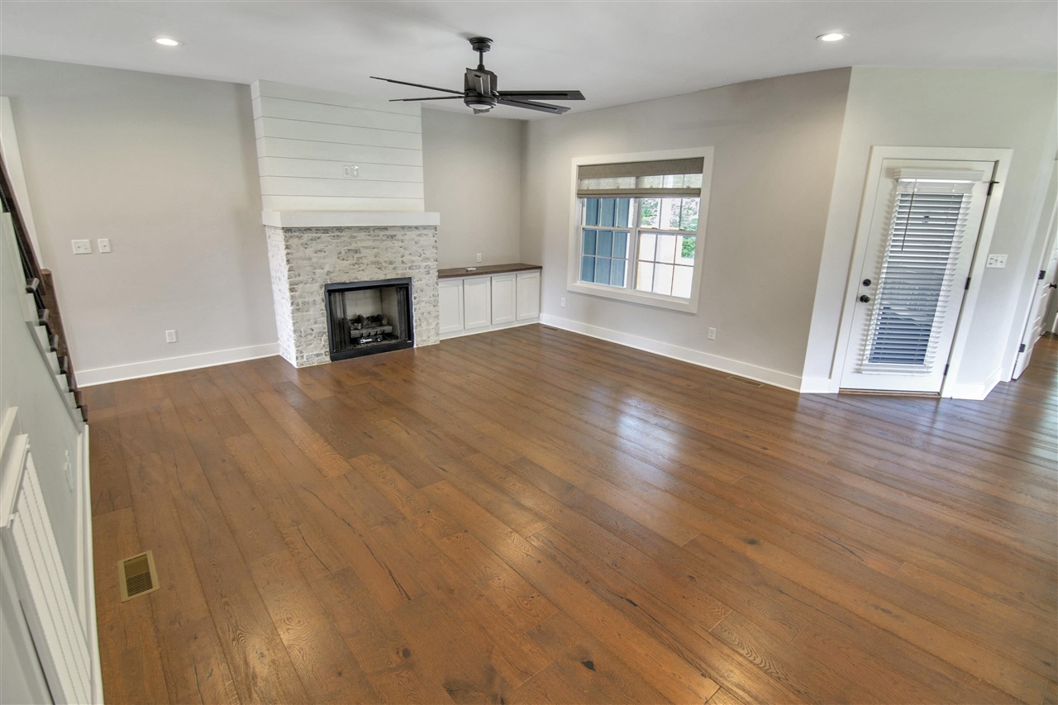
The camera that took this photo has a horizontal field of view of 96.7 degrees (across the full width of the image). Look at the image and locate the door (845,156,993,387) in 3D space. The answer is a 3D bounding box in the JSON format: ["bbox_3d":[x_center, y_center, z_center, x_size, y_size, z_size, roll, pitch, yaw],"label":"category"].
[{"bbox_3d":[3.379,-0.593,4.167,0.881,2.059,0.080,2,17,5],"label":"door"}]

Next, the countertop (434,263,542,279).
[{"bbox_3d":[-0.648,-1.144,6.592,1.771,0.036,0.450,-12,21,-35],"label":"countertop"}]

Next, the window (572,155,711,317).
[{"bbox_3d":[1.221,-1.474,5.671,0.100,1.712,1.948,-14,22,-40],"label":"window"}]

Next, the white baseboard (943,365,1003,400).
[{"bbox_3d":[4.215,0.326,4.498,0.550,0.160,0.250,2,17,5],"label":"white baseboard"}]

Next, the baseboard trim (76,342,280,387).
[{"bbox_3d":[-3.566,0.116,4.915,1.702,0.147,0.030,-12,21,-35],"label":"baseboard trim"}]

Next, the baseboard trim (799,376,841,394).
[{"bbox_3d":[2.775,0.319,4.484,0.358,0.150,0.030,2,17,5],"label":"baseboard trim"}]

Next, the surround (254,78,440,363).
[{"bbox_3d":[-1.968,-1.362,5.345,1.725,2.756,0.569,-12,21,-35],"label":"surround"}]

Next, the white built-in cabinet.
[{"bbox_3d":[-0.668,-0.743,6.709,1.751,0.802,0.430,-12,21,-35],"label":"white built-in cabinet"}]

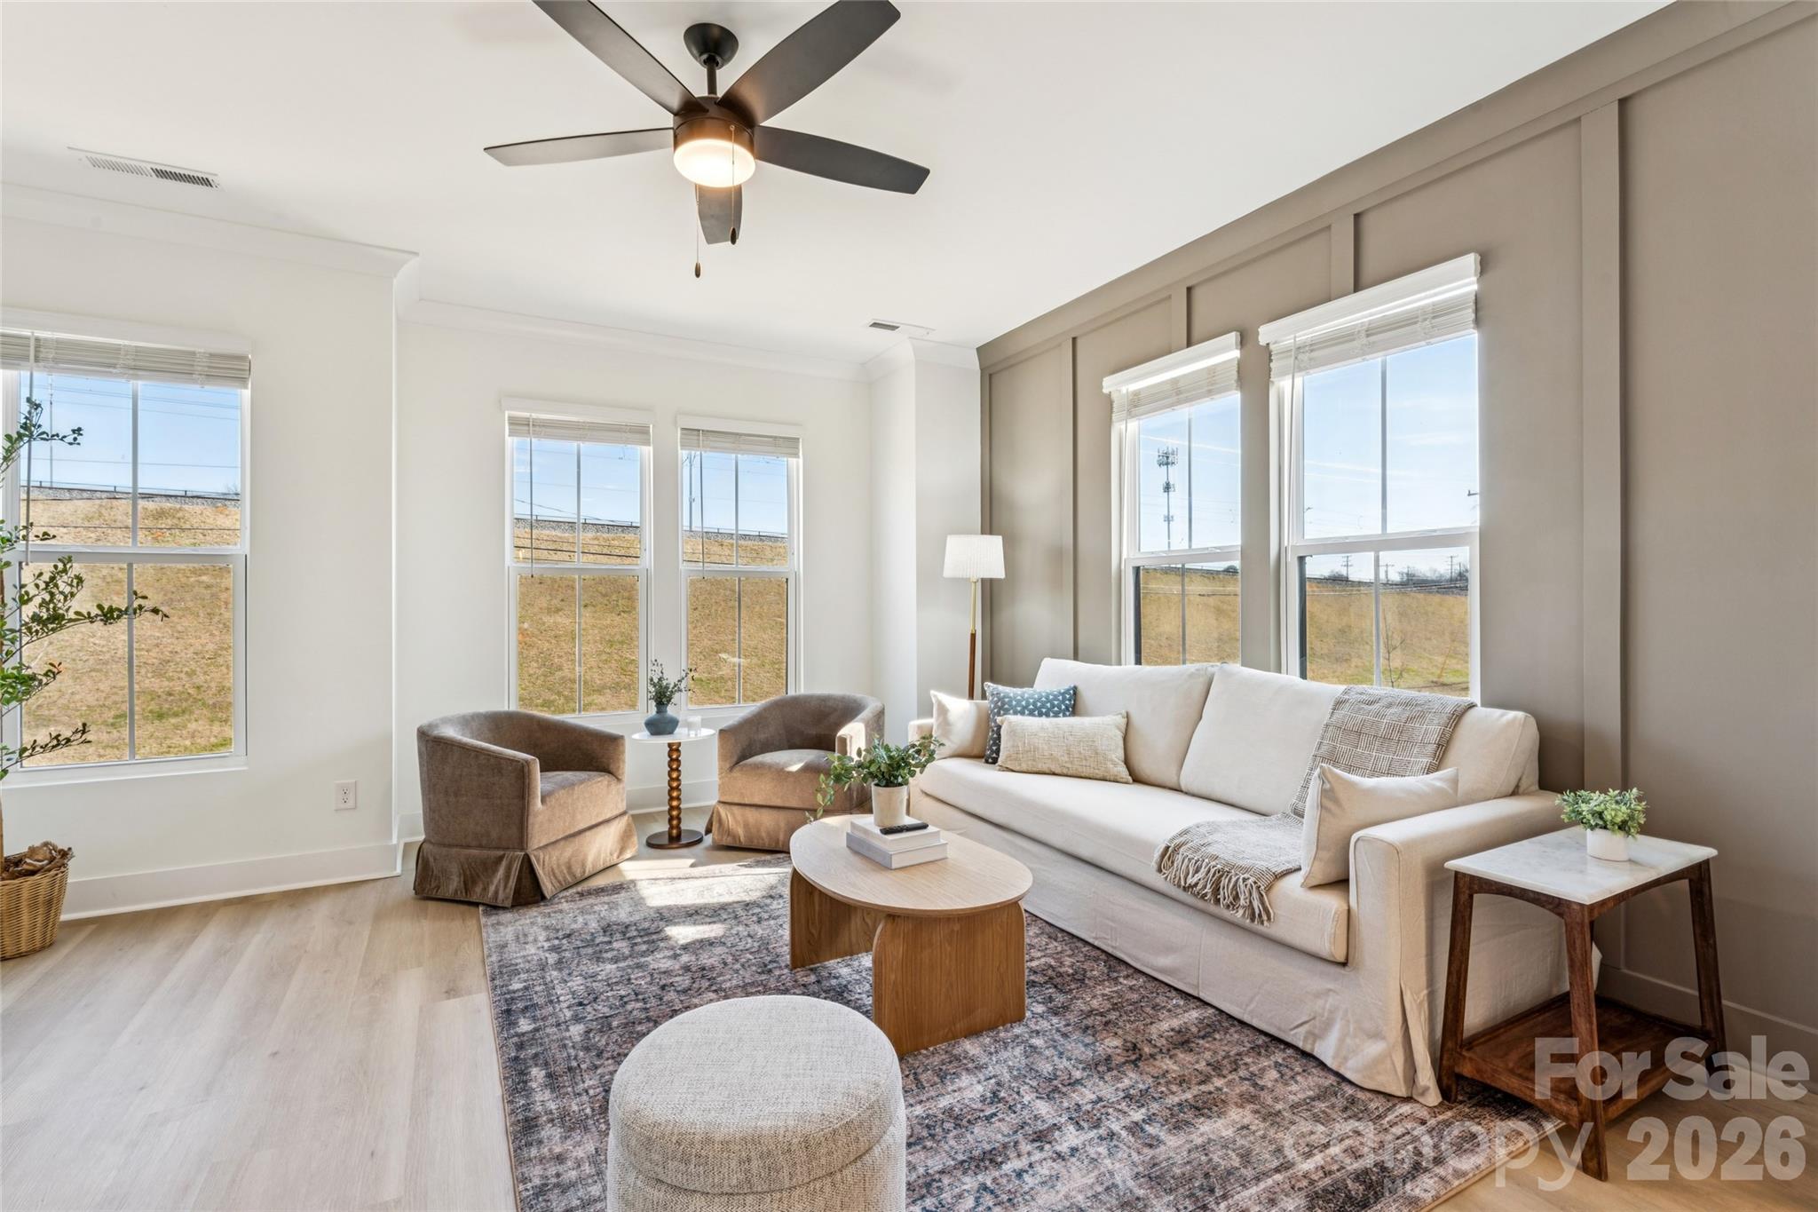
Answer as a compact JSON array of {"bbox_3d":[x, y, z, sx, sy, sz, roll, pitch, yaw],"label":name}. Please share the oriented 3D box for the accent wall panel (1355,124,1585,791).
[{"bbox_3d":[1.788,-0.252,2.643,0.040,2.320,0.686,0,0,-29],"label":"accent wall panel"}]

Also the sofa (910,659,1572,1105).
[{"bbox_3d":[0.946,0.723,3.155,0.850,0.910,2.440,0,0,-30],"label":"sofa"}]

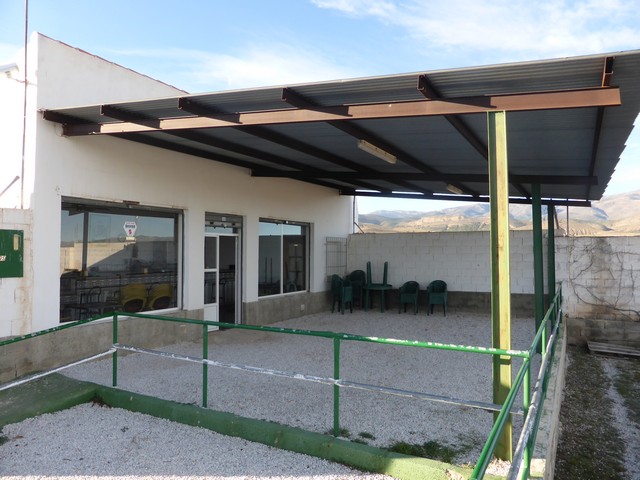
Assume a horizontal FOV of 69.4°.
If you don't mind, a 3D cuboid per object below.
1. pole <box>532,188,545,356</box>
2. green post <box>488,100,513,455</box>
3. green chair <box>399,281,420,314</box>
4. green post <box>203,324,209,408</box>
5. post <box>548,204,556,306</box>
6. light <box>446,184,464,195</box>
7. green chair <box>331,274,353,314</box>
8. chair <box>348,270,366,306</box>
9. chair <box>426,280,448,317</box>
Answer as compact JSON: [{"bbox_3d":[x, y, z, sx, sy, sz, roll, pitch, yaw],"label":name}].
[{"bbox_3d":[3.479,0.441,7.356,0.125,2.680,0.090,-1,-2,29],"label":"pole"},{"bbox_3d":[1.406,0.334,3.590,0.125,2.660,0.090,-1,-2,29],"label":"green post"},{"bbox_3d":[2.382,1.528,12.248,0.530,0.840,0.550,-1,-2,25],"label":"green chair"},{"bbox_3d":[-1.171,1.279,4.721,0.042,0.865,0.042,-1,-2,29],"label":"green post"},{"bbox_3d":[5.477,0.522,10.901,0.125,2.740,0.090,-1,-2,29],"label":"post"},{"bbox_3d":[2.894,-1.069,9.863,0.150,0.090,1.220,-1,-2,29],"label":"light"},{"bbox_3d":[0.591,1.459,12.359,0.560,1.000,0.530,-2,-3,43],"label":"green chair"},{"bbox_3d":[1.072,1.446,13.397,0.530,1.090,0.550,-1,-2,24],"label":"chair"},{"bbox_3d":[3.061,1.499,11.886,0.530,0.870,0.550,-1,-2,21],"label":"chair"}]

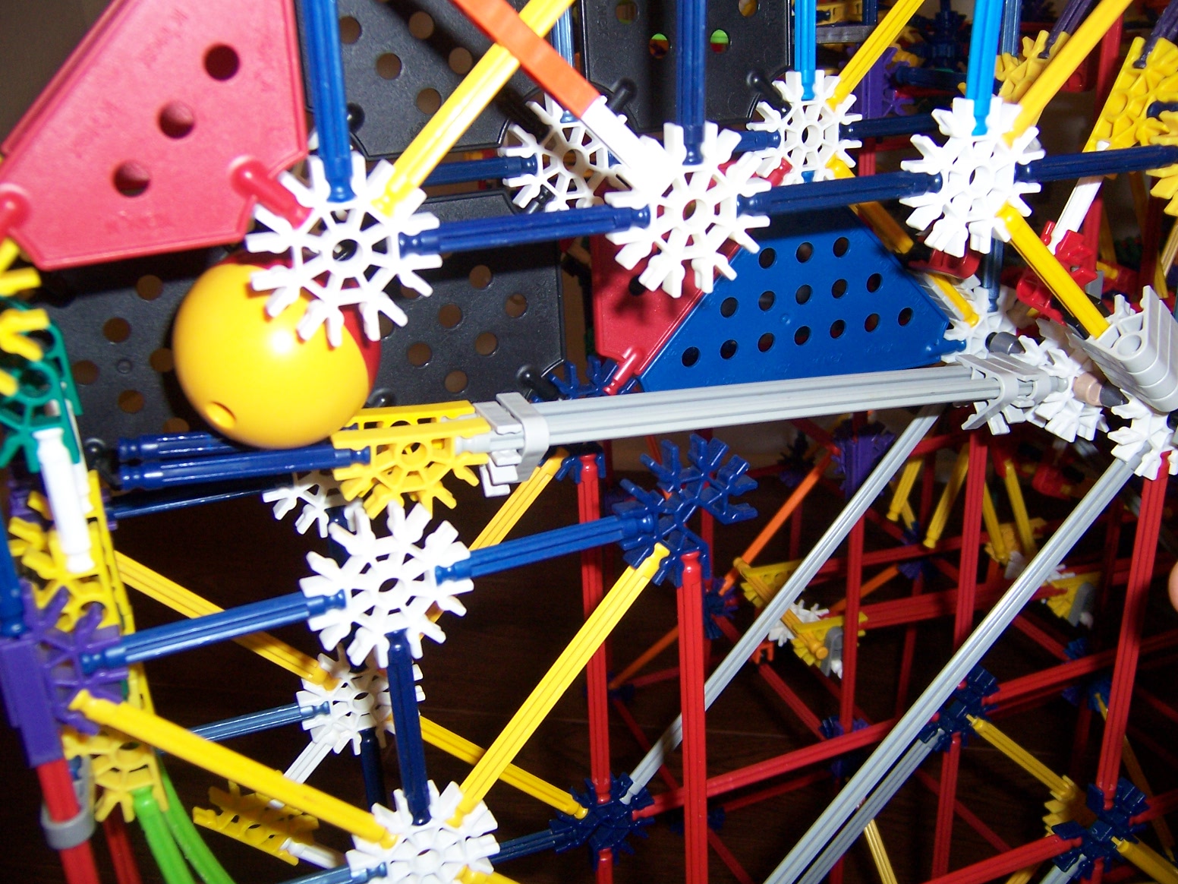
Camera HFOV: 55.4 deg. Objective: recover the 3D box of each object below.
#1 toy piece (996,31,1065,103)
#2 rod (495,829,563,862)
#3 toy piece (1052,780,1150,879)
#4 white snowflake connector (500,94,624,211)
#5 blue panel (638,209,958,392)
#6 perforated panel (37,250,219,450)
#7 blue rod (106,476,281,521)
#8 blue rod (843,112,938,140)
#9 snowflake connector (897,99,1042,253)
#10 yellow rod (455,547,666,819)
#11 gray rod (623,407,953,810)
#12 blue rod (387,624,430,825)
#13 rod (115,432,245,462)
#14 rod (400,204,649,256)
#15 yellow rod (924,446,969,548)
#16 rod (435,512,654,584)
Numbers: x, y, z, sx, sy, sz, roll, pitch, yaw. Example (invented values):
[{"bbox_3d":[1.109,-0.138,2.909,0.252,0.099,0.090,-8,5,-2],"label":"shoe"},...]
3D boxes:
[{"bbox_3d":[0.137,-0.113,0.364,0.006,0.038,0.023,14,13,-27],"label":"toy piece"},{"bbox_3d":[-0.029,0.142,0.384,0.054,0.006,0.006,-11,24,-19],"label":"rod"},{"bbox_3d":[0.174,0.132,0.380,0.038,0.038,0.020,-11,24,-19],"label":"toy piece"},{"bbox_3d":[-0.004,-0.077,0.310,0.038,0.038,0.006,-11,24,-19],"label":"white snowflake connector"},{"bbox_3d":[0.067,-0.047,0.345,0.123,0.066,0.006,-11,25,-20],"label":"blue panel"},{"bbox_3d":[-0.109,-0.021,0.287,0.064,0.064,0.005,-11,24,-19],"label":"perforated panel"},{"bbox_3d":[-0.104,0.014,0.292,0.054,0.006,0.006,-11,23,-21],"label":"blue rod"},{"bbox_3d":[0.102,-0.098,0.347,0.054,0.006,0.006,-11,24,-19],"label":"blue rod"},{"bbox_3d":[0.092,-0.063,0.267,0.038,0.038,0.006,-11,22,-19],"label":"snowflake connector"},{"bbox_3d":[-0.008,0.060,0.275,0.086,0.006,0.006,-51,30,2],"label":"yellow rod"},{"bbox_3d":[0.072,0.049,0.386,0.191,0.006,0.006,-51,31,2],"label":"gray rod"},{"bbox_3d":[-0.042,0.067,0.263,0.006,0.054,0.006,-12,23,-20],"label":"blue rod"},{"bbox_3d":[-0.081,-0.001,0.264,0.054,0.006,0.006,-6,21,-22],"label":"rod"},{"bbox_3d":[-0.012,-0.044,0.232,0.054,0.006,0.006,-11,24,-19],"label":"rod"},{"bbox_3d":[0.184,0.011,0.557,0.006,0.086,0.006,9,15,-27],"label":"yellow rod"},{"bbox_3d":[-0.009,0.025,0.264,0.054,0.006,0.006,-12,22,-21],"label":"rod"}]

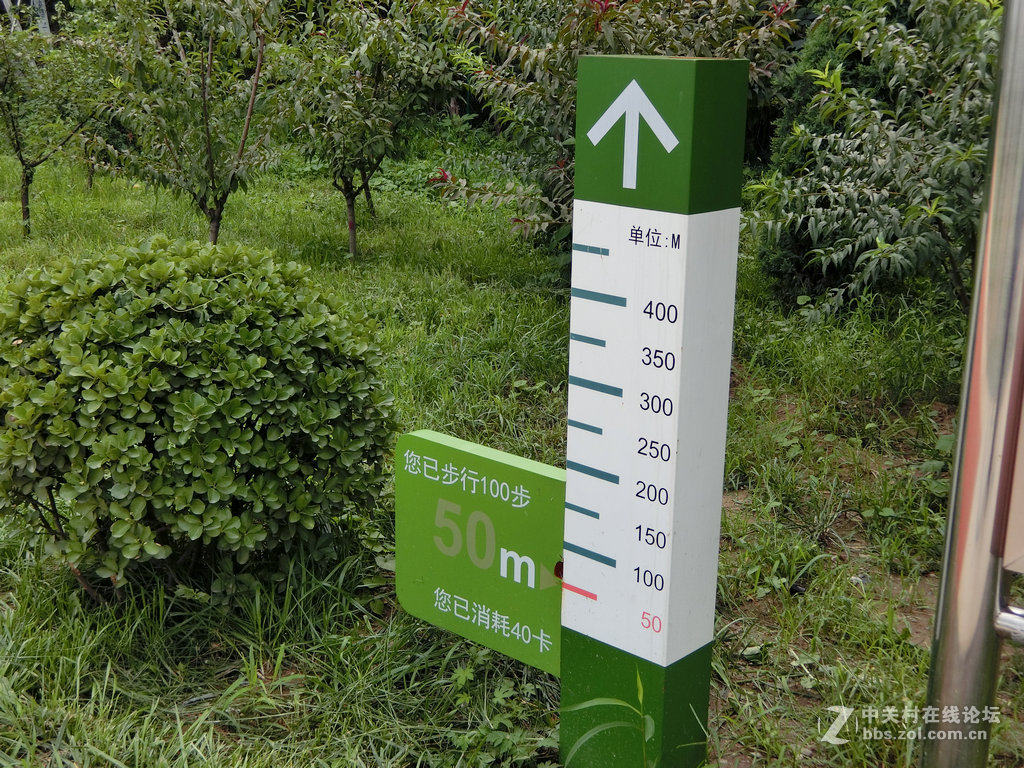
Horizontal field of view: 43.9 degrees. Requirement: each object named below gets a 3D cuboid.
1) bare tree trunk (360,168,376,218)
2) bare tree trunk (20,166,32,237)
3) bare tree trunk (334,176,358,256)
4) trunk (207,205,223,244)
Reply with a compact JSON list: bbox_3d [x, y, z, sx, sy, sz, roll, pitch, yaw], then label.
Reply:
[{"bbox_3d":[-1.105,-1.469,9.817,0.085,0.393,0.085,-12,17,-3],"label":"bare tree trunk"},{"bbox_3d":[-3.350,-1.258,8.776,0.085,0.482,0.085,-5,17,-20],"label":"bare tree trunk"},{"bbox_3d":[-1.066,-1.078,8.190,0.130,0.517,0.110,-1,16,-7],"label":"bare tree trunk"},{"bbox_3d":[-1.834,-0.905,7.814,0.100,0.371,0.090,-3,16,-13],"label":"trunk"}]

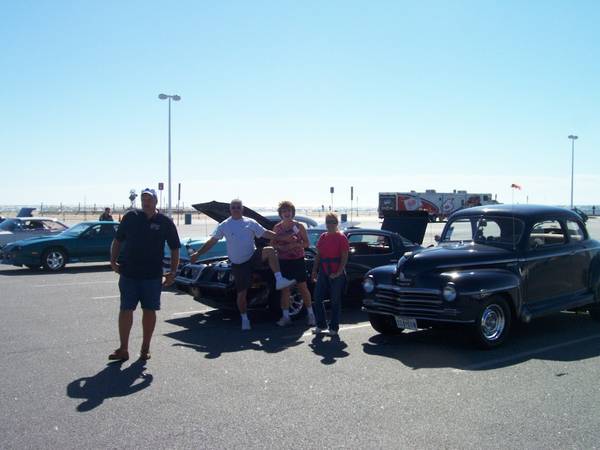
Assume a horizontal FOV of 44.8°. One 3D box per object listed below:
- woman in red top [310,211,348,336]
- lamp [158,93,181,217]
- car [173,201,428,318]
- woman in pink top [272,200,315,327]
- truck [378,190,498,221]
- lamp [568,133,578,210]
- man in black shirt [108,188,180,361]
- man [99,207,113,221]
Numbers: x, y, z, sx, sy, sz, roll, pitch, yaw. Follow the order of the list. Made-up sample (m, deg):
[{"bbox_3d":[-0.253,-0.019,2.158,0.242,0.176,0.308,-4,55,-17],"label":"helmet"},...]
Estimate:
[{"bbox_3d":[0.398,0.630,9.628,0.520,1.560,0.360,0,1,5],"label":"woman in red top"},{"bbox_3d":[-11.625,-5.841,64.871,0.650,11.650,2.100,1,2,44],"label":"lamp"},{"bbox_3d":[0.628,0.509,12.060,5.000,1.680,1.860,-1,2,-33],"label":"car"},{"bbox_3d":[-0.078,0.533,10.240,0.590,1.730,0.450,0,1,9],"label":"woman in pink top"},{"bbox_3d":[16.313,-2.200,86.367,16.800,3.500,2.600,-1,2,-40],"label":"truck"},{"bbox_3d":[38.435,-6.812,102.465,0.650,11.650,2.100,1,2,44],"label":"lamp"},{"bbox_3d":[-1.718,0.528,8.019,0.760,1.850,0.450,0,1,-6],"label":"man in black shirt"},{"bbox_3d":[-6.669,0.194,25.013,0.380,1.660,0.520,1,2,30],"label":"man"}]

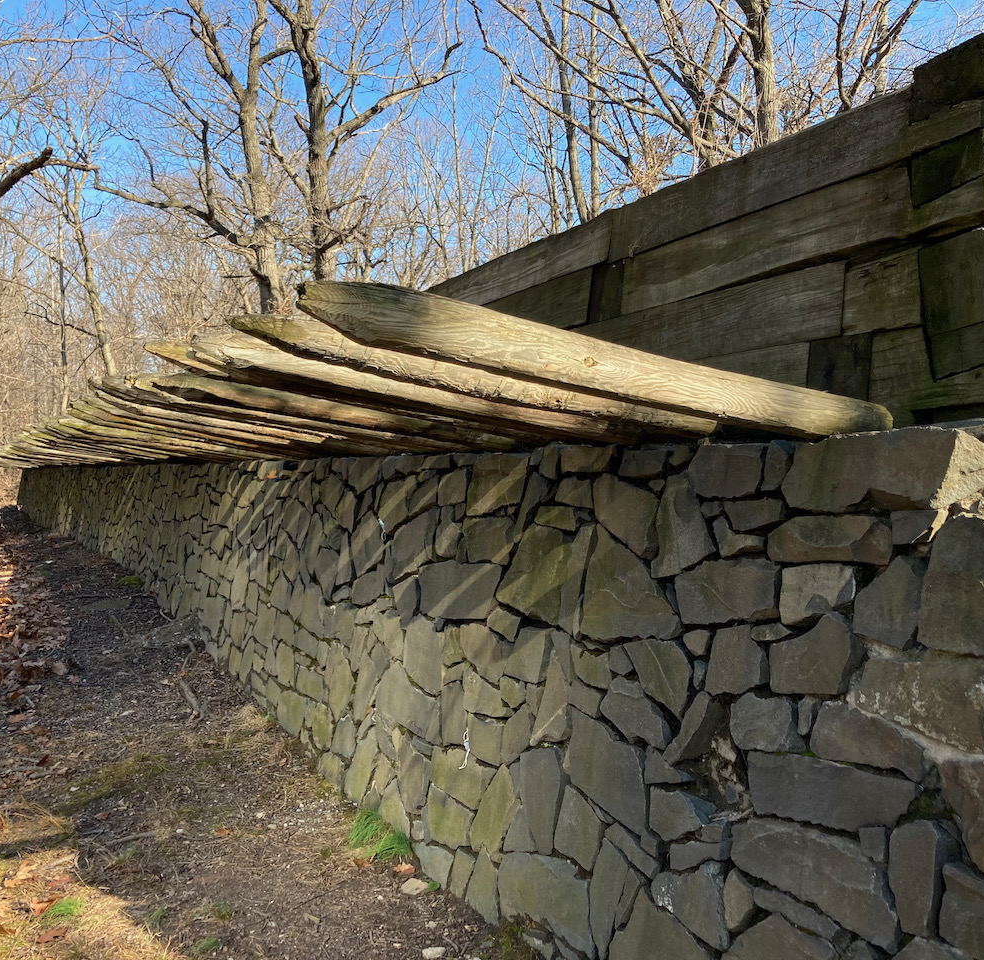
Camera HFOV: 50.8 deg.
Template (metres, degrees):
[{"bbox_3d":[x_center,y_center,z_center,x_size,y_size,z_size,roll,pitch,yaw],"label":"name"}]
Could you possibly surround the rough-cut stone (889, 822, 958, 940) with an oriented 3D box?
[{"bbox_3d":[0.853,0.756,1.985,0.130,0.223,0.105,8,-3,-25],"label":"rough-cut stone"}]

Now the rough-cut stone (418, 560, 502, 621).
[{"bbox_3d":[-0.057,0.421,3.887,0.200,0.254,0.739,5,-2,-26],"label":"rough-cut stone"}]

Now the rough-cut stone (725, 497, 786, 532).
[{"bbox_3d":[0.673,0.083,2.519,0.120,0.081,0.202,-2,2,-27],"label":"rough-cut stone"}]

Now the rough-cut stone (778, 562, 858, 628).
[{"bbox_3d":[0.763,0.254,2.321,0.140,0.145,0.212,-2,2,-27],"label":"rough-cut stone"}]

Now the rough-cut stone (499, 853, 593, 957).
[{"bbox_3d":[0.236,1.257,3.153,0.200,0.278,0.585,5,-2,-26],"label":"rough-cut stone"}]

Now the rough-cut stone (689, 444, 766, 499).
[{"bbox_3d":[0.698,-0.013,2.885,0.158,0.145,0.299,10,-3,-26],"label":"rough-cut stone"}]

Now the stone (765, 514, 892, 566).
[{"bbox_3d":[0.856,0.152,2.497,0.158,0.119,0.380,10,-6,-26],"label":"stone"}]

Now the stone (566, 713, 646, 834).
[{"bbox_3d":[0.411,0.876,3.158,0.176,0.231,0.464,10,3,-26],"label":"stone"}]

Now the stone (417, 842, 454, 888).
[{"bbox_3d":[-0.157,1.448,3.963,0.153,0.145,0.381,8,-3,-25],"label":"stone"}]

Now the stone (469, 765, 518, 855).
[{"bbox_3d":[0.092,1.144,3.569,0.190,0.335,0.331,8,-3,-25],"label":"stone"}]

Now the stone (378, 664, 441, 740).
[{"bbox_3d":[-0.290,0.899,4.276,0.160,0.234,0.600,-2,2,-27],"label":"stone"}]

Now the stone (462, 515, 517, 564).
[{"bbox_3d":[0.049,0.253,4.139,0.176,0.192,0.450,10,-7,-26],"label":"stone"}]

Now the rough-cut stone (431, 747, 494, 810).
[{"bbox_3d":[-0.056,1.145,4.016,0.176,0.193,0.530,10,-7,-26],"label":"rough-cut stone"}]

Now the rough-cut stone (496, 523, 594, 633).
[{"bbox_3d":[0.235,0.289,3.320,0.200,0.333,0.574,5,-2,-26],"label":"rough-cut stone"}]

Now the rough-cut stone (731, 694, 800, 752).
[{"bbox_3d":[0.680,0.571,2.417,0.130,0.139,0.217,8,-3,-25],"label":"rough-cut stone"}]

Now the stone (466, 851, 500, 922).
[{"bbox_3d":[0.017,1.367,3.517,0.130,0.202,0.223,-2,2,-27],"label":"stone"}]

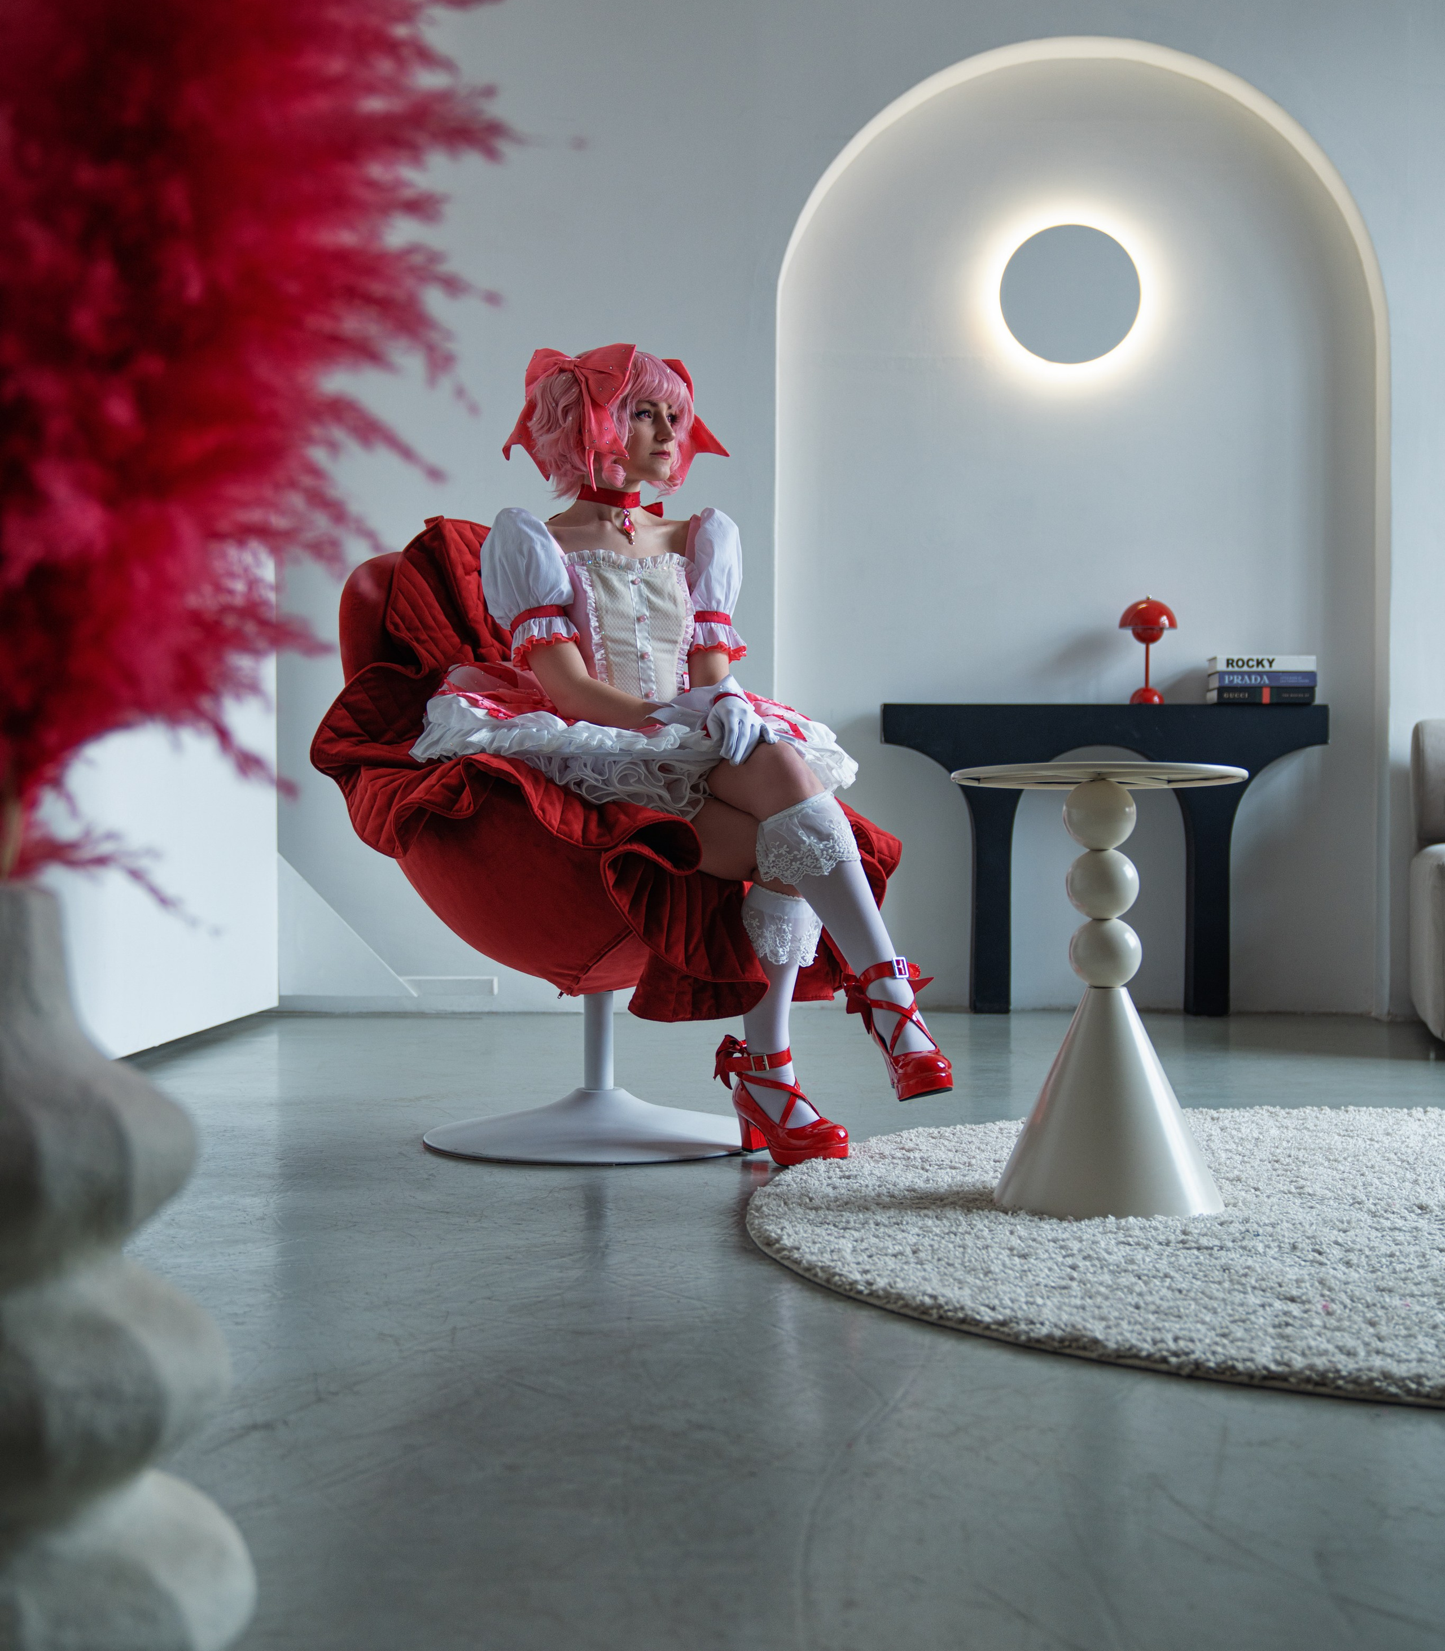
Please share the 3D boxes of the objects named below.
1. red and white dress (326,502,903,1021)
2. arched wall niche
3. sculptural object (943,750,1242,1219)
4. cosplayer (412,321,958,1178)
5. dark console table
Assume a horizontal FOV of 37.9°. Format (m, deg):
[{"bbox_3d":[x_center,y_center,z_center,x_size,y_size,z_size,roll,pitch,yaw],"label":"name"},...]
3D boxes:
[{"bbox_3d":[-0.195,-0.117,3.421,0.900,0.830,0.840,0,-1,-40],"label":"red and white dress"},{"bbox_3d":[1.021,-0.844,6.036,1.735,2.760,0.180,0,0,1],"label":"arched wall niche"},{"bbox_3d":[0.499,0.213,2.779,0.393,0.573,0.393,0,0,0],"label":"sculptural object"},{"bbox_3d":[-0.070,-0.137,3.391,0.600,1.310,0.920,0,-1,-40],"label":"cosplayer"},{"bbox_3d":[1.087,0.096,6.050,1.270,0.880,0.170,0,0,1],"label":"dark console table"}]

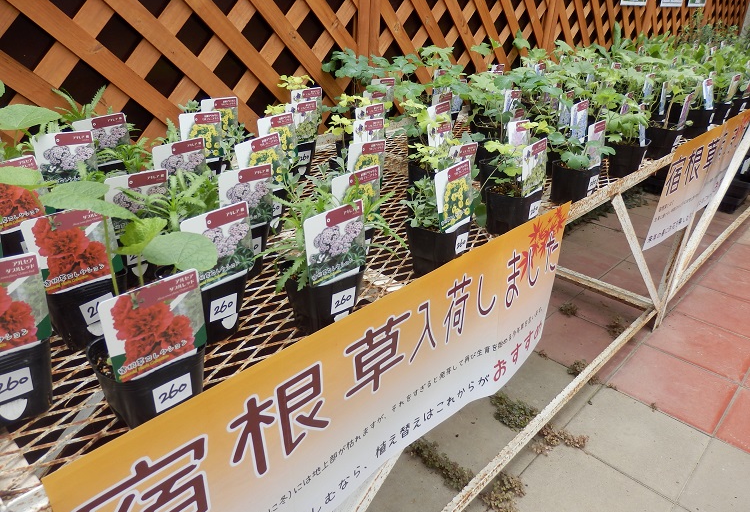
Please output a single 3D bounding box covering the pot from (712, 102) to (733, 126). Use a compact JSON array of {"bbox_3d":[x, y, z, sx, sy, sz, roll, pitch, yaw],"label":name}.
[{"bbox_3d":[1.023,-0.425,1.635,0.074,0.078,0.074,23,34,36],"label":"pot"}]

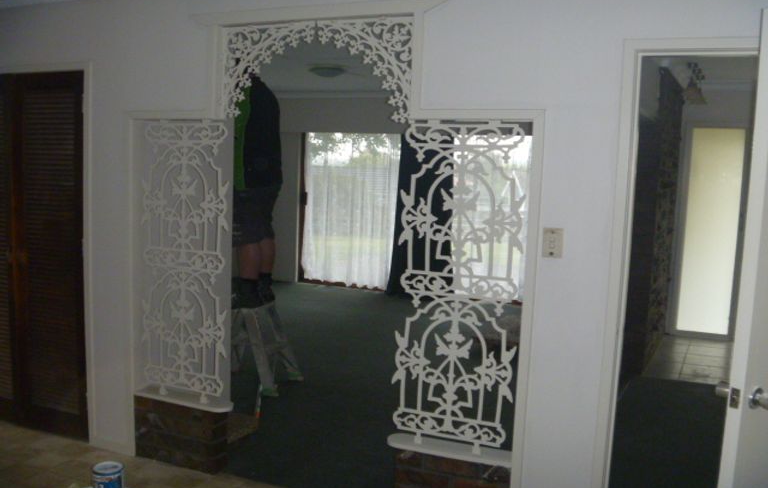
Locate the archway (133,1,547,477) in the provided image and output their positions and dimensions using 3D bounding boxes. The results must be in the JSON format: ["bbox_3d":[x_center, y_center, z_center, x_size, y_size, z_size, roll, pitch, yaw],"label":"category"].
[{"bbox_3d":[-0.323,-0.070,3.460,2.020,1.880,0.150,5,8,23],"label":"archway"}]

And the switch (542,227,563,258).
[{"bbox_3d":[0.665,-0.002,2.943,0.075,0.117,0.012,5,8,23],"label":"switch"}]

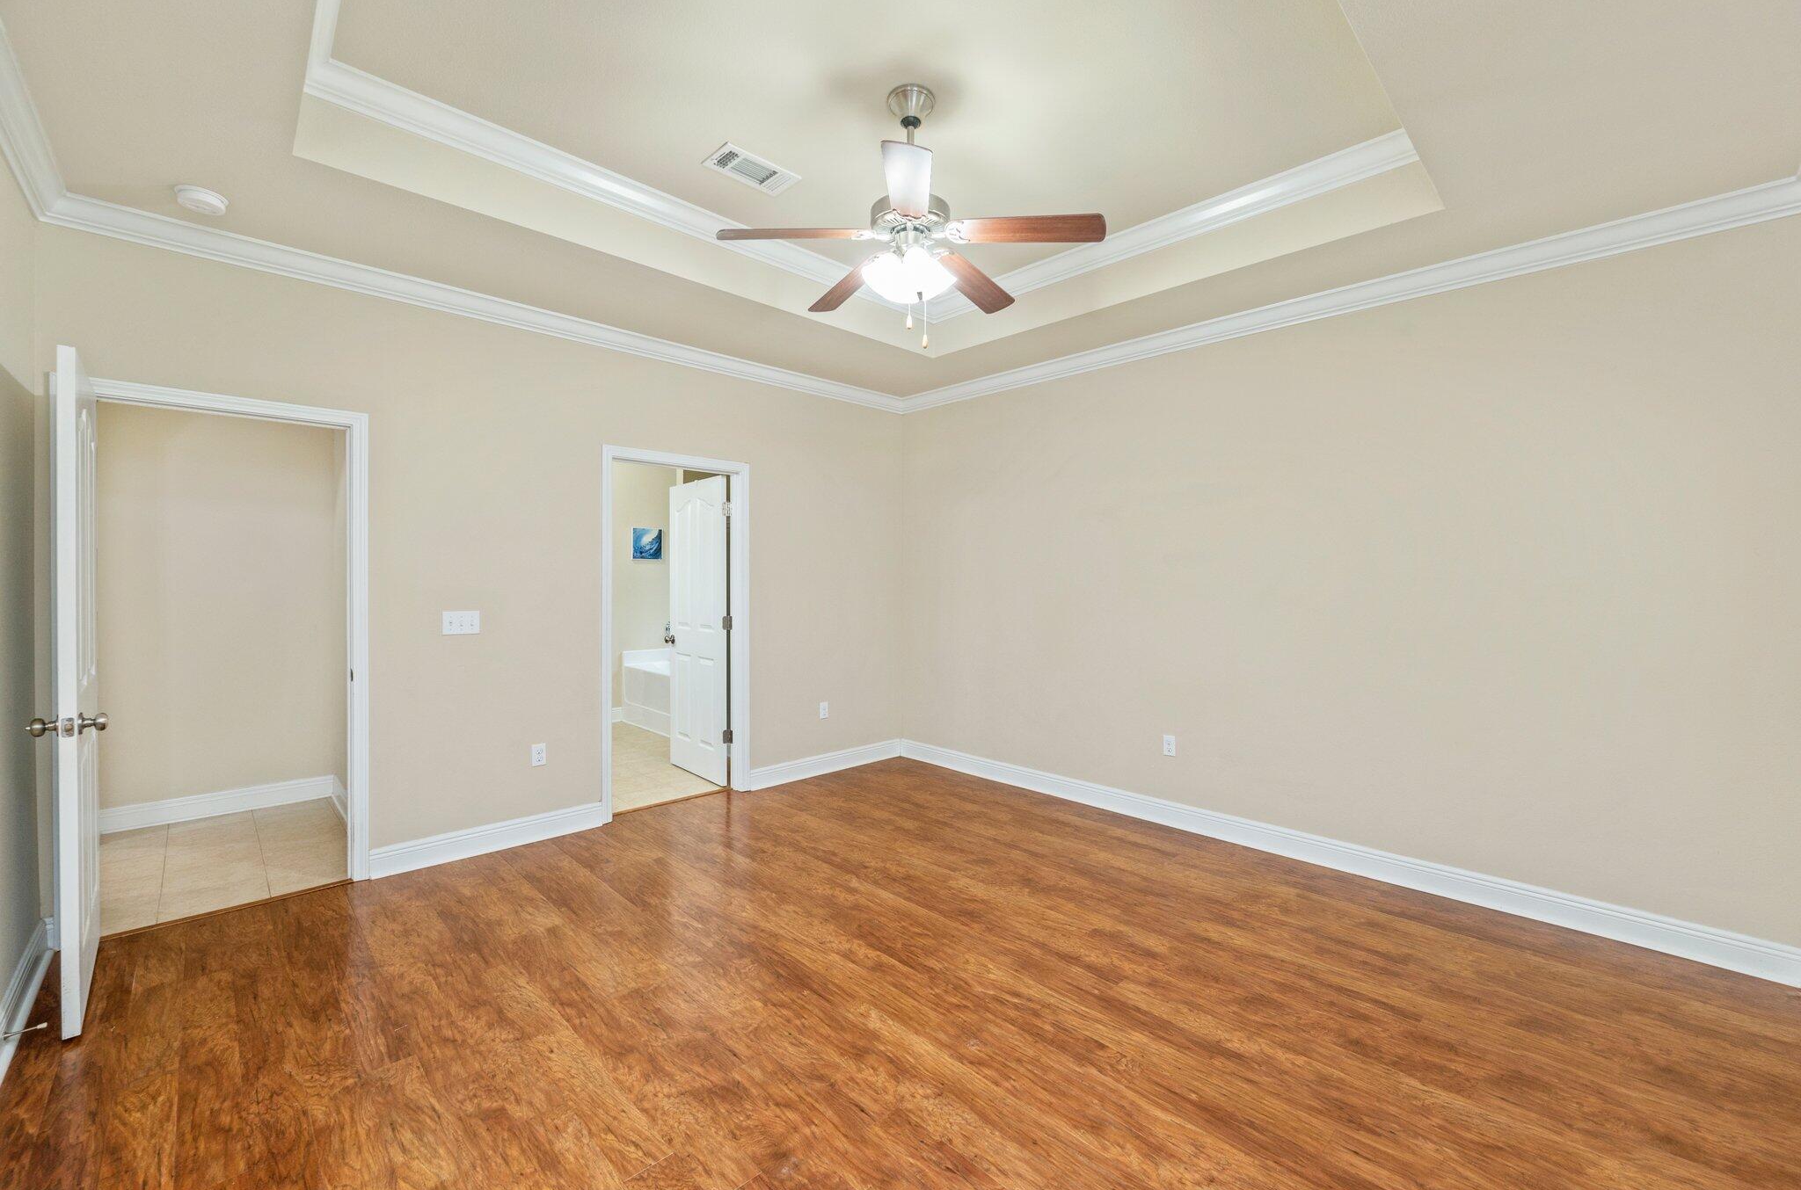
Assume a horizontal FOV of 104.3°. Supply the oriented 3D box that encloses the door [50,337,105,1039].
[{"bbox_3d":[-2.731,0.288,2.329,0.805,2.033,0.038,1,1,44],"label":"door"}]

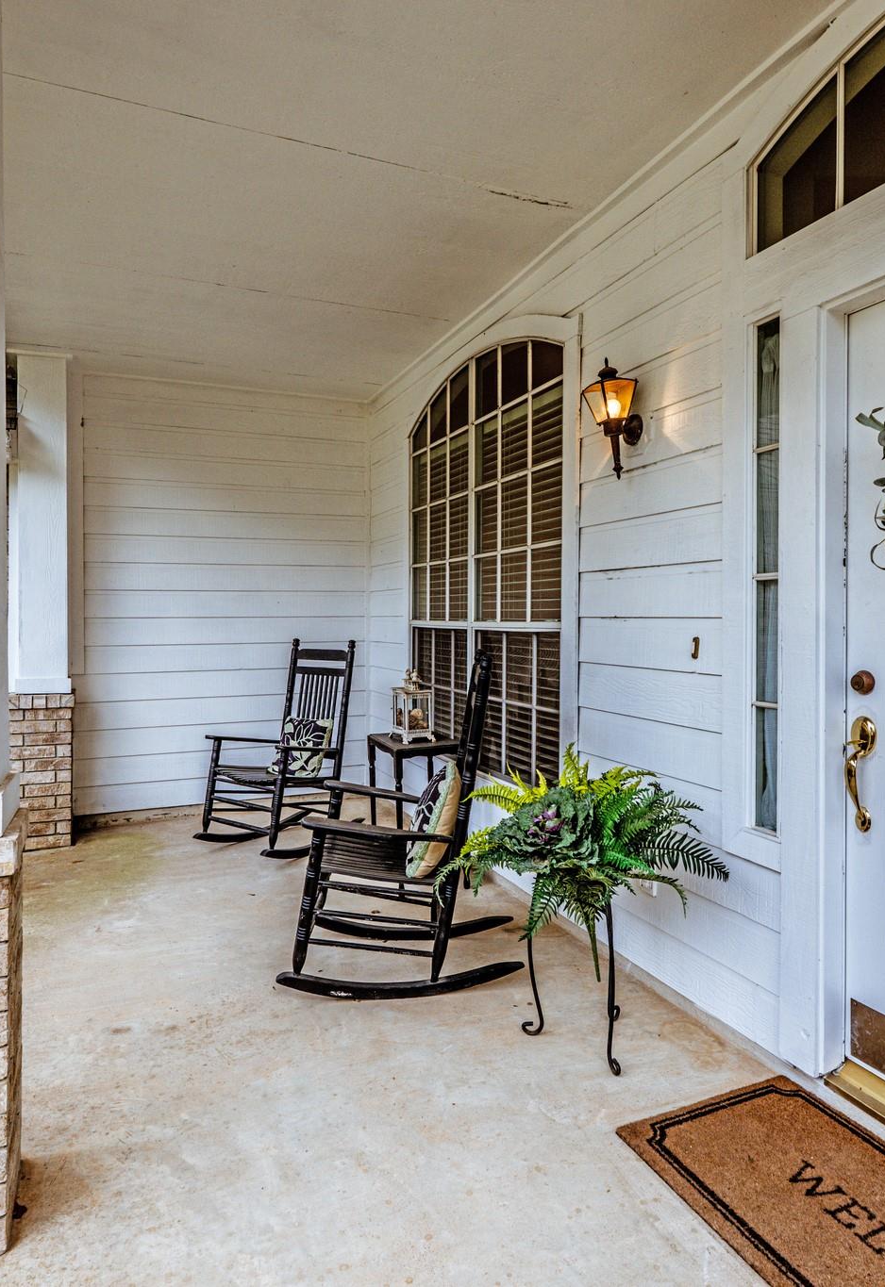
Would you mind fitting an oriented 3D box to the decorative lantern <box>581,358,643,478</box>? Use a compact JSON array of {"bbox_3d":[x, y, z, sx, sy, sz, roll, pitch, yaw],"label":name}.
[{"bbox_3d":[0.586,-0.776,2.591,0.190,0.410,0.140,-1,2,-22],"label":"decorative lantern"}]

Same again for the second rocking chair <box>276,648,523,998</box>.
[{"bbox_3d":[-0.137,0.601,2.740,0.830,1.140,0.600,0,2,-1],"label":"second rocking chair"}]

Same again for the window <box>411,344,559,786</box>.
[{"bbox_3d":[0.148,-0.472,3.991,0.080,2.060,1.870,-1,2,-22],"label":"window"}]

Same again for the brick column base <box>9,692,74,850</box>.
[{"bbox_3d":[-2.275,0.702,4.278,0.320,0.850,0.320,-1,2,-22],"label":"brick column base"}]

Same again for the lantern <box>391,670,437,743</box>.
[{"bbox_3d":[-0.144,0.303,3.680,0.180,0.350,0.180,-1,2,-22],"label":"lantern"}]

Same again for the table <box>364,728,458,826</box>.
[{"bbox_3d":[-0.111,0.811,3.738,0.420,0.655,0.500,-1,2,-22],"label":"table"}]

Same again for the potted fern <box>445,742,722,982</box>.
[{"bbox_3d":[0.417,0.634,2.220,0.640,0.580,0.720,-1,2,-22],"label":"potted fern"}]

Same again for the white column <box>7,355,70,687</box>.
[{"bbox_3d":[-2.275,-0.684,4.278,0.270,1.910,0.270,-1,2,-22],"label":"white column"}]

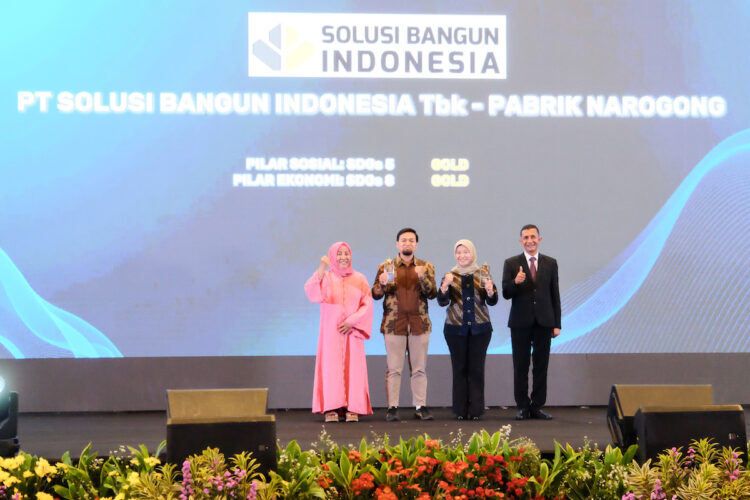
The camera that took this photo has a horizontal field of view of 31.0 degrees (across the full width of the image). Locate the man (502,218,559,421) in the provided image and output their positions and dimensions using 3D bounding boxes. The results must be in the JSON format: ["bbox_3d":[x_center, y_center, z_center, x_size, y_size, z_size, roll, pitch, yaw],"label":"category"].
[{"bbox_3d":[1.364,0.631,11.916,0.520,1.700,0.340,0,-1,2],"label":"man"}]

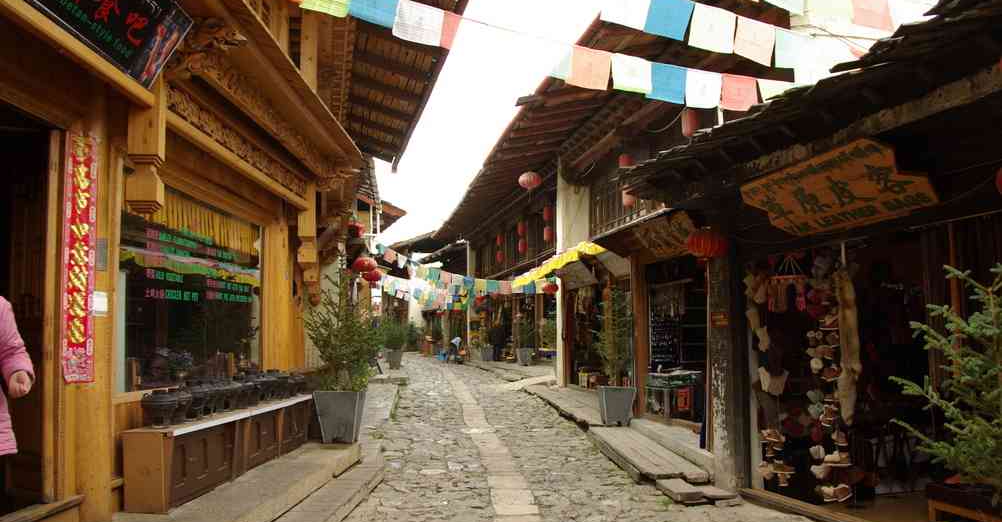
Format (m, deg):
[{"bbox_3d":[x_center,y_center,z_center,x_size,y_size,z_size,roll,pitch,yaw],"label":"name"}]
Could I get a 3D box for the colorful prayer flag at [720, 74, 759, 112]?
[{"bbox_3d":[1.659,-1.160,5.200,0.270,0.235,0.030,4,-5,-10],"label":"colorful prayer flag"}]

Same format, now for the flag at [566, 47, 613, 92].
[{"bbox_3d":[0.589,-1.282,5.000,0.265,0.250,0.030,12,-6,-9],"label":"flag"}]

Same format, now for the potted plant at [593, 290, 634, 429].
[{"bbox_3d":[1.487,1.240,9.750,0.530,1.800,0.530,0,-5,-2],"label":"potted plant"}]

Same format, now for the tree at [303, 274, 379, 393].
[{"bbox_3d":[-1.520,0.686,7.200,0.720,1.160,0.680,0,-5,-2],"label":"tree"}]

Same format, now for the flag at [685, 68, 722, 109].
[{"bbox_3d":[1.268,-1.072,4.700,0.235,0.225,0.030,3,-5,-11],"label":"flag"}]

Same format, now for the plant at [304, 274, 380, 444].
[{"bbox_3d":[-1.520,0.935,7.200,0.720,1.640,0.680,0,-5,-2],"label":"plant"}]

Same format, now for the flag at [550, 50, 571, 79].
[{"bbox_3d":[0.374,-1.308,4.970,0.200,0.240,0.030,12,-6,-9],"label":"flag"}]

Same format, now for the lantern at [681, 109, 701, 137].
[{"bbox_3d":[2.303,-1.667,9.100,0.215,0.350,0.215,0,-5,-2],"label":"lantern"}]

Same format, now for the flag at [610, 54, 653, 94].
[{"bbox_3d":[0.800,-1.143,4.600,0.250,0.220,0.030,8,-6,-11],"label":"flag"}]

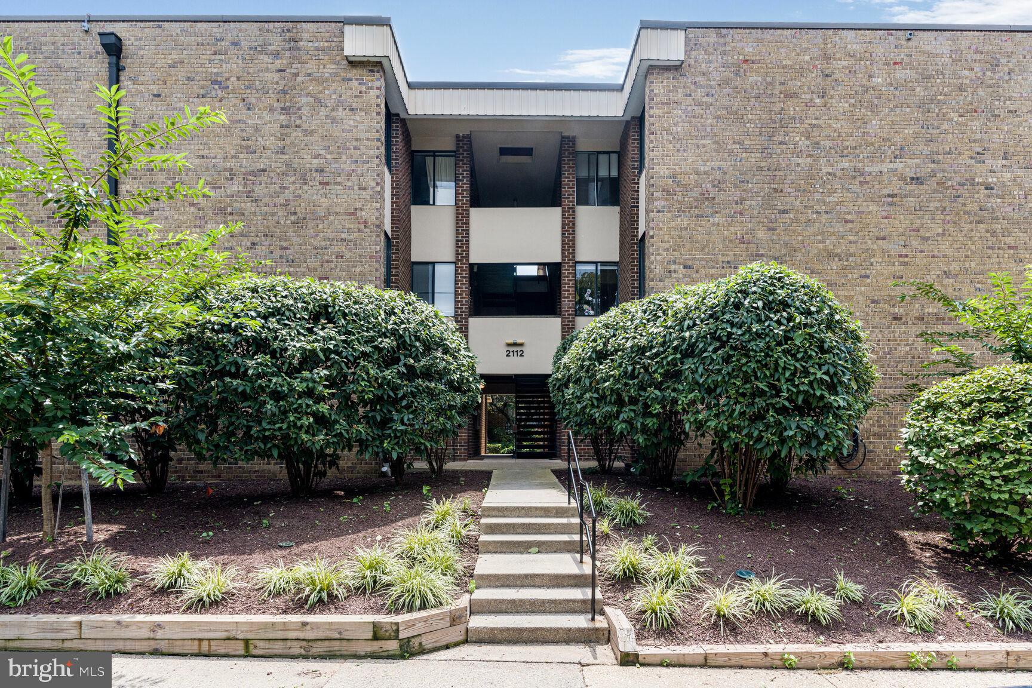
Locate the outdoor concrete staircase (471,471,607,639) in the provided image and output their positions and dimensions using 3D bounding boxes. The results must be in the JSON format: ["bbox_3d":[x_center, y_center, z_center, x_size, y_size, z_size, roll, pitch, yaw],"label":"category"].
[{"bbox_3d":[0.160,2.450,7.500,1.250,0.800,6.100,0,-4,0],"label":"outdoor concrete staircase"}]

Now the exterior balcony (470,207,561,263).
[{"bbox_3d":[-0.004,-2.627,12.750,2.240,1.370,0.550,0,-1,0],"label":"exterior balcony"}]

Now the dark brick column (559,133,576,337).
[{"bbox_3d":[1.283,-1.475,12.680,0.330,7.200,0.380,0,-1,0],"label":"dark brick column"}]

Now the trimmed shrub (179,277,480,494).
[{"bbox_3d":[-3.000,0.680,8.600,4.600,3.400,3.400,0,-3,0],"label":"trimmed shrub"}]

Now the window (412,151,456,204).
[{"bbox_3d":[-2.013,-4.071,12.680,1.086,1.347,0.130,0,-1,0],"label":"window"}]

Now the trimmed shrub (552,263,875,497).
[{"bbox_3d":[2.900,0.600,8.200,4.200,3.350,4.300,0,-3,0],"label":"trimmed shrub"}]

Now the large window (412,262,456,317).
[{"bbox_3d":[-2.011,-1.344,12.680,1.070,1.341,0.130,0,-1,0],"label":"large window"}]

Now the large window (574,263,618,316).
[{"bbox_3d":[1.994,-1.349,12.680,1.064,1.331,0.130,0,-1,0],"label":"large window"}]

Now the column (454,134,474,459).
[{"bbox_3d":[-1.291,-1.123,12.680,0.330,7.850,0.380,0,-1,0],"label":"column"}]

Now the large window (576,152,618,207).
[{"bbox_3d":[2.005,-4.049,12.680,1.082,1.353,0.130,0,-1,0],"label":"large window"}]

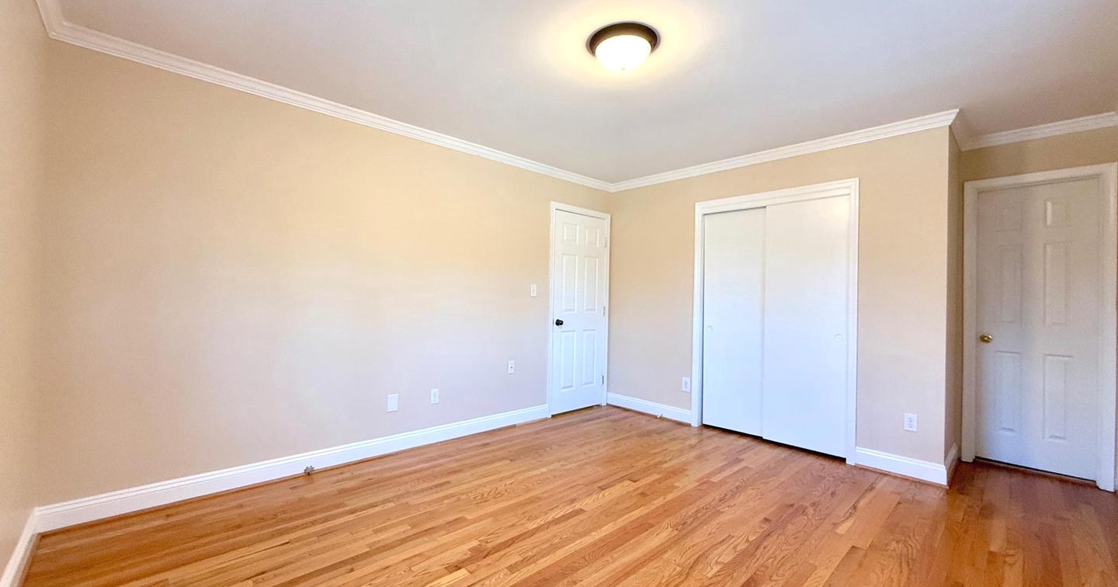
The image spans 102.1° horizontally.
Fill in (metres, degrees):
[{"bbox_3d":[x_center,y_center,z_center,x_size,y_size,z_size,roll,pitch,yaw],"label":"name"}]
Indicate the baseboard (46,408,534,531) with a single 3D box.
[{"bbox_3d":[-1.307,1.114,3.289,3.295,0.132,0.020,2,-1,-44],"label":"baseboard"}]

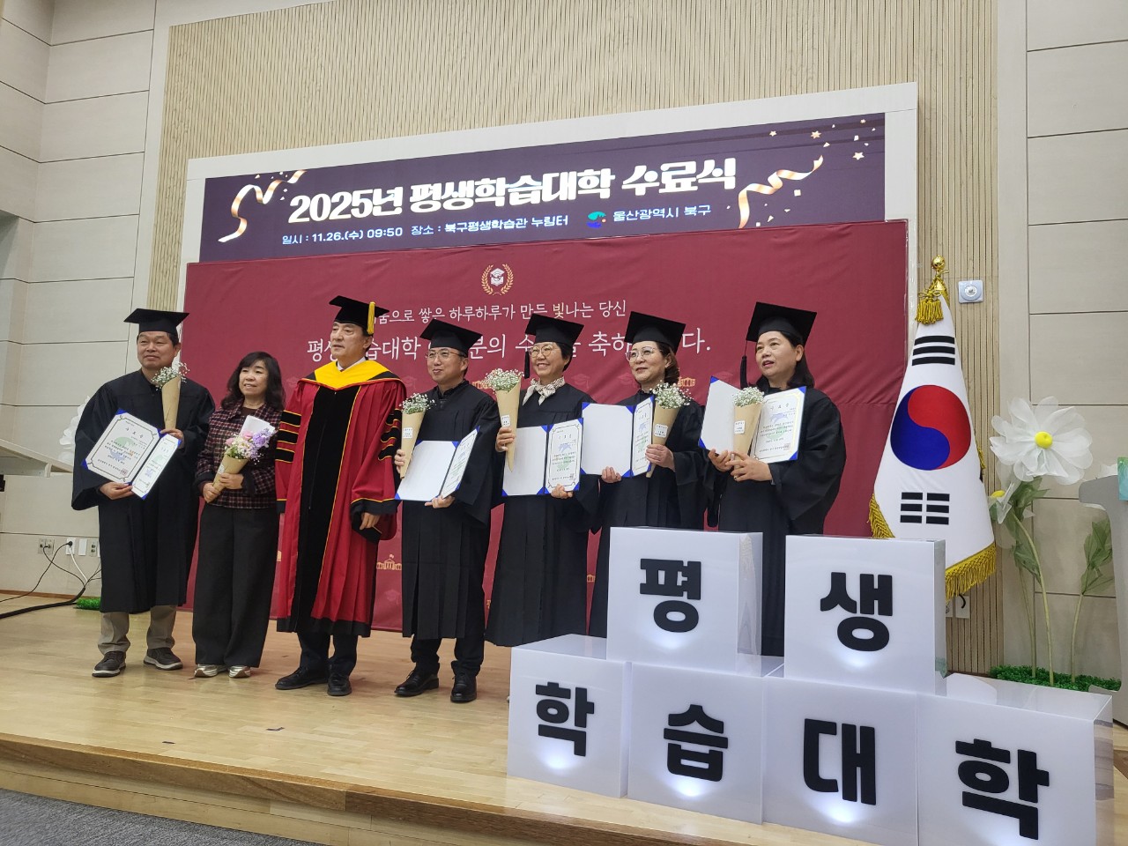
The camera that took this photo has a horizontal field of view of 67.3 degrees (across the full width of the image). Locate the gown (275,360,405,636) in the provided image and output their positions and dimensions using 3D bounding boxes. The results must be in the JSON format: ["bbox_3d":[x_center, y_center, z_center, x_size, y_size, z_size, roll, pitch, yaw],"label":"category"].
[{"bbox_3d":[-1.057,0.353,4.030,0.580,1.304,0.410,1,-5,13],"label":"gown"}]

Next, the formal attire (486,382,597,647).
[{"bbox_3d":[-0.105,0.403,3.803,0.530,1.181,0.430,1,-5,10],"label":"formal attire"}]

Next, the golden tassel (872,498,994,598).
[{"bbox_3d":[2.002,0.701,4.600,0.640,0.580,0.280,0,-5,19],"label":"golden tassel"}]

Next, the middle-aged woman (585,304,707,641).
[{"bbox_3d":[0.367,0.370,3.641,0.540,1.725,0.440,-1,-6,33],"label":"middle-aged woman"}]

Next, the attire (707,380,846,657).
[{"bbox_3d":[0.877,0.419,3.442,0.560,1.189,0.440,-2,-7,40],"label":"attire"}]

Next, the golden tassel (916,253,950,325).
[{"bbox_3d":[1.913,-0.693,4.395,0.180,0.370,0.110,0,-5,17],"label":"golden tassel"}]

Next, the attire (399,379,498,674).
[{"bbox_3d":[-0.526,0.475,3.907,0.480,1.370,0.400,1,-5,12],"label":"attire"}]

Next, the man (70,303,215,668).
[{"bbox_3d":[-2.072,0.302,4.198,0.600,1.774,0.460,3,-5,-14],"label":"man"}]

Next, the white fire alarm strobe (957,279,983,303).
[{"bbox_3d":[2.295,-0.741,4.779,0.123,0.123,0.045,0,-5,17],"label":"white fire alarm strobe"}]

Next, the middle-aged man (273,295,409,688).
[{"bbox_3d":[-1.055,0.304,4.034,0.580,1.823,0.430,1,-5,13],"label":"middle-aged man"}]

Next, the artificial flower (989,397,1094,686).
[{"bbox_3d":[2.391,0.587,4.245,0.520,1.440,0.380,0,-5,17],"label":"artificial flower"}]

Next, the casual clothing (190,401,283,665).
[{"bbox_3d":[-1.598,0.541,4.147,0.420,1.282,0.320,2,-5,3],"label":"casual clothing"}]

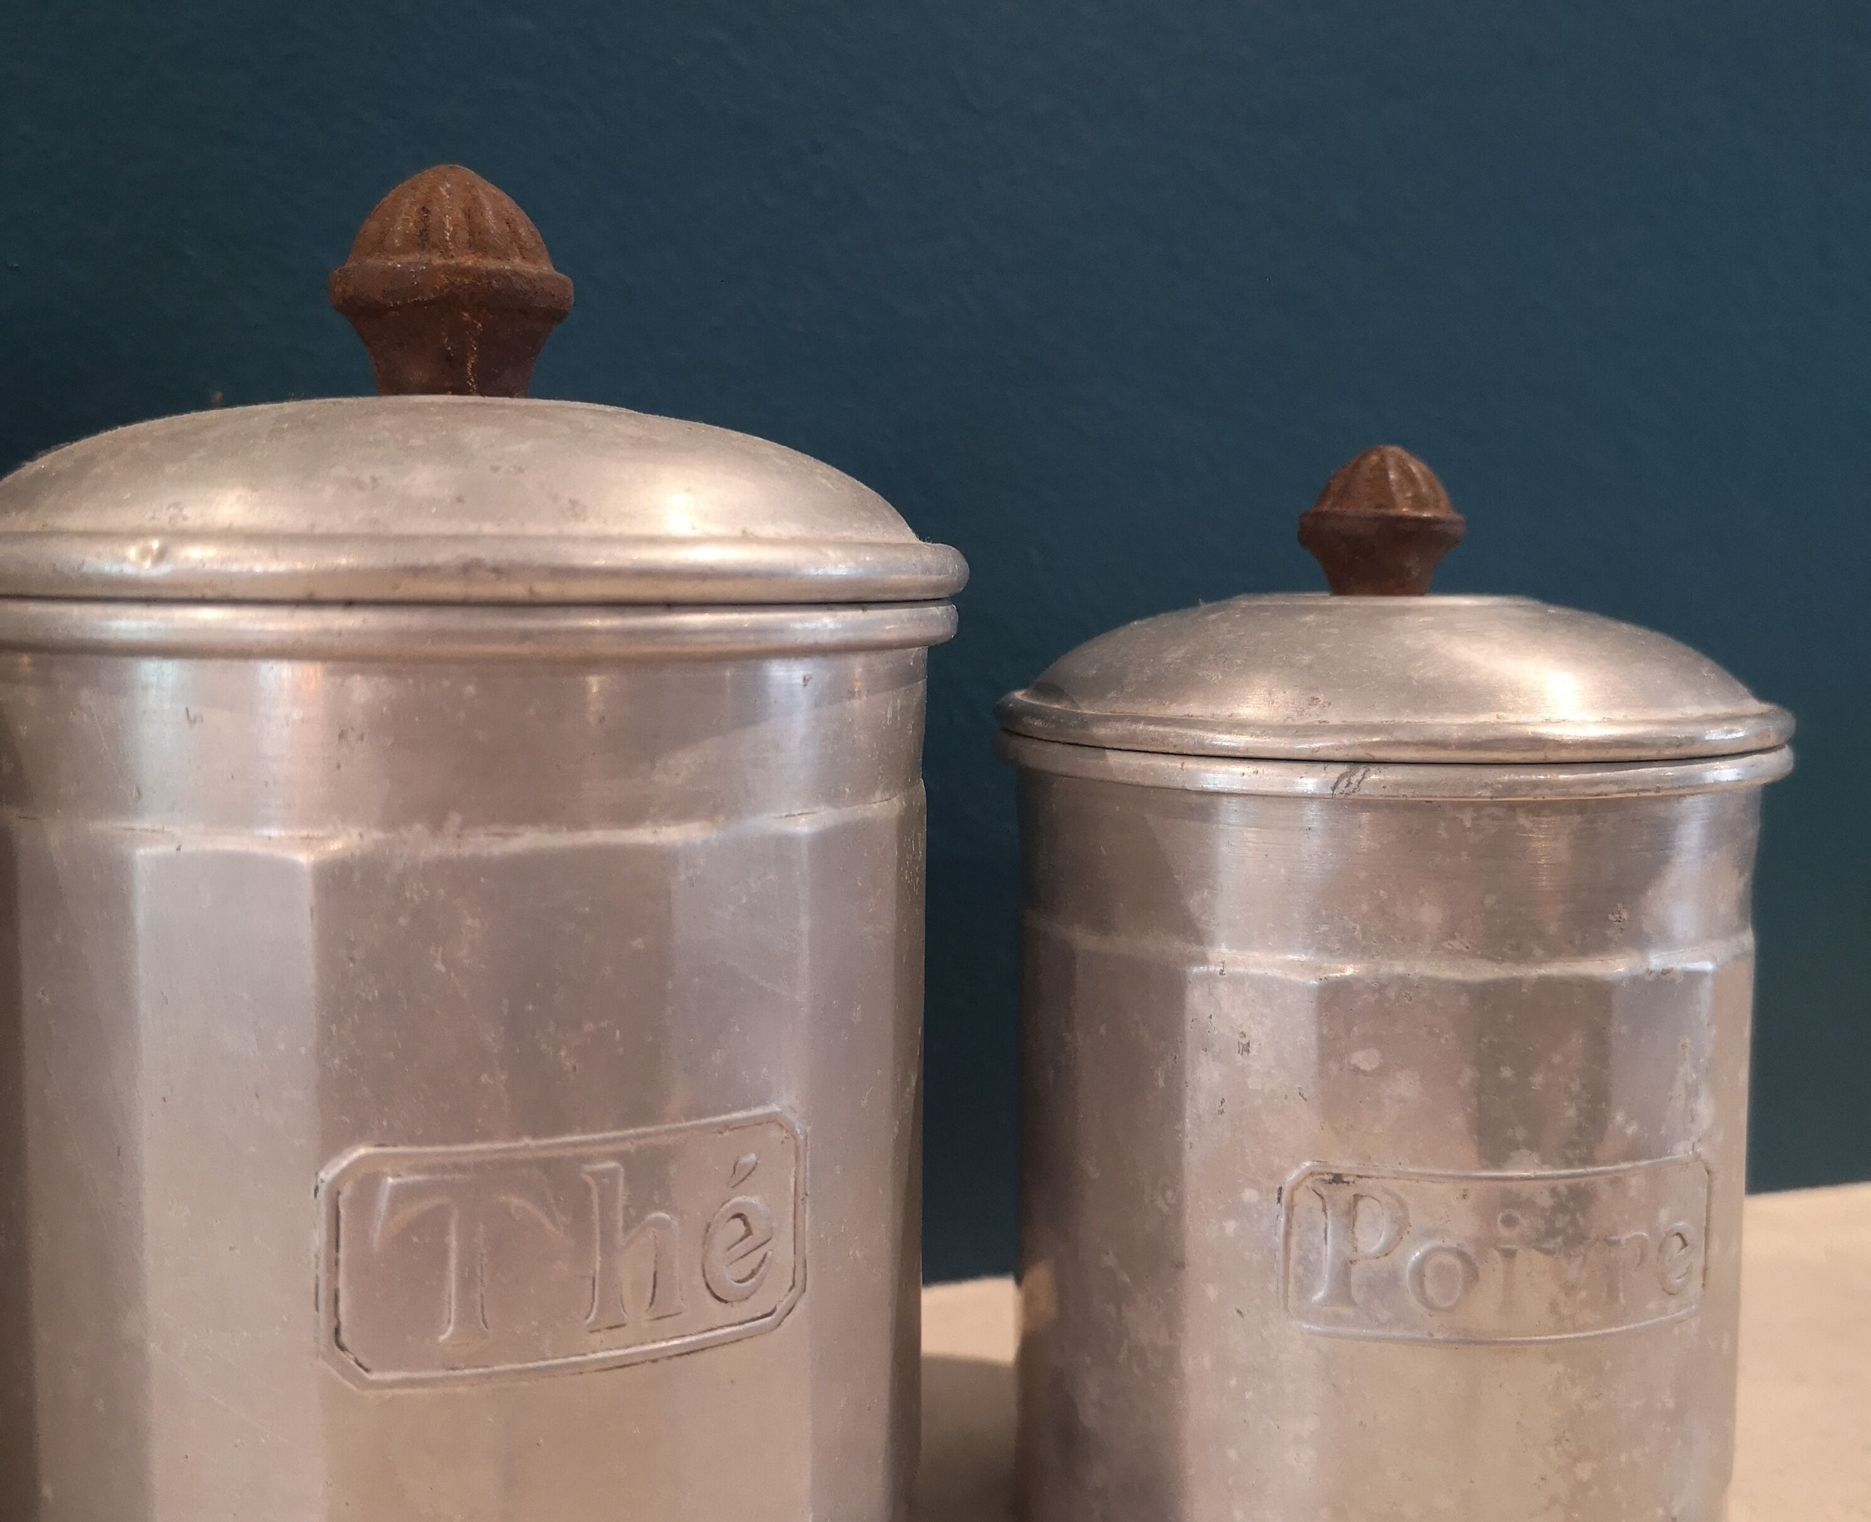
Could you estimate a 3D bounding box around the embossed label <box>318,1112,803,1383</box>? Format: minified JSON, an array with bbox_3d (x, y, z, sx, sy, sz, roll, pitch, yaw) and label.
[{"bbox_3d":[-0.030,0.041,0.165,0.043,0.021,0.006,-2,6,-24],"label":"embossed label"}]

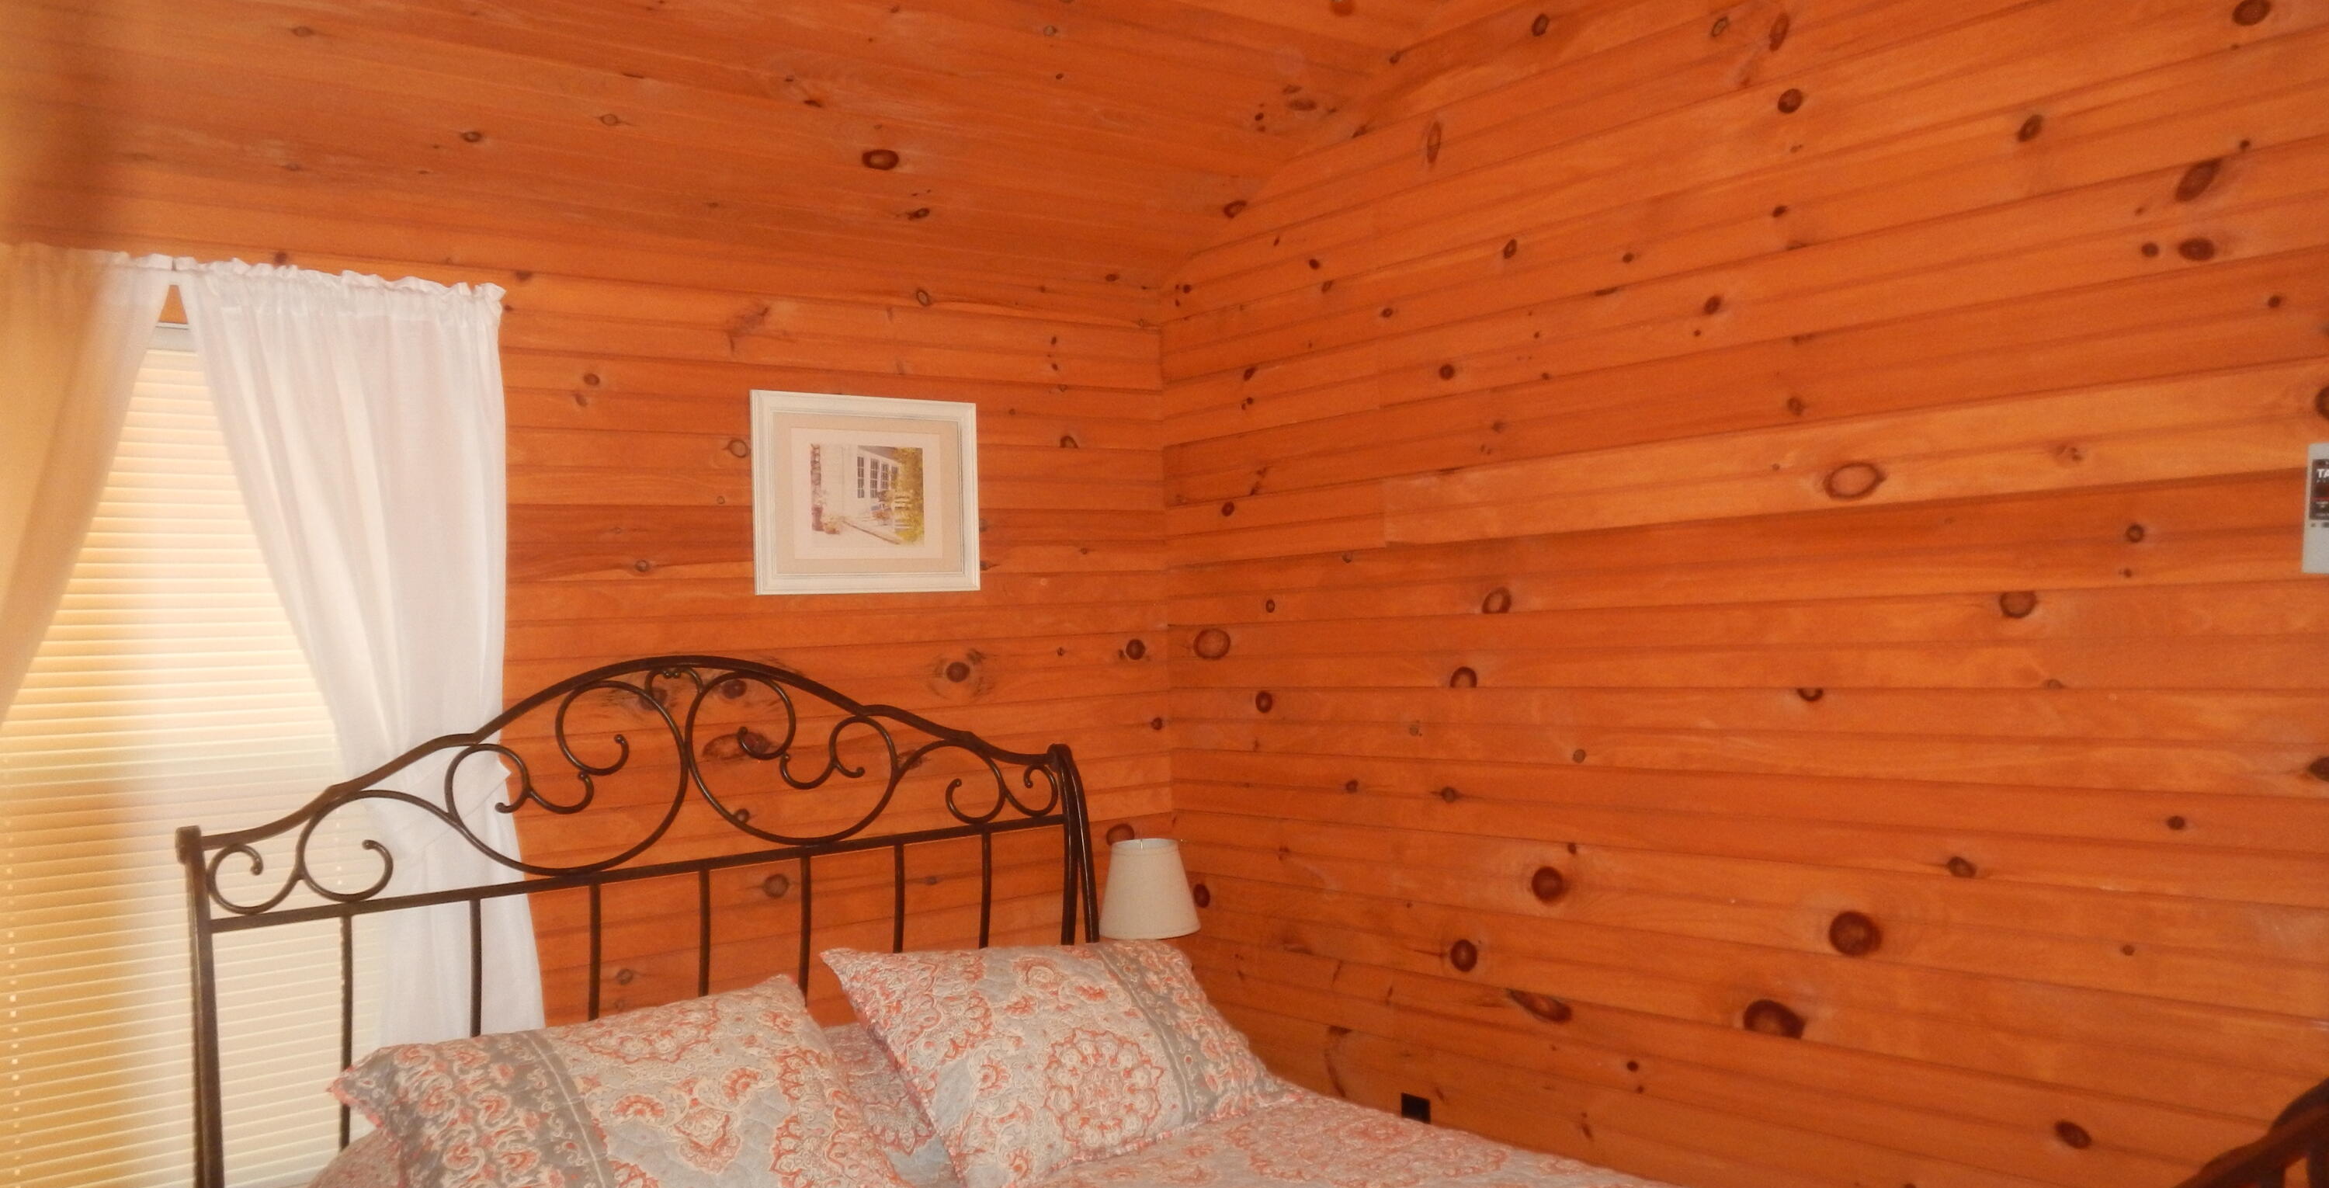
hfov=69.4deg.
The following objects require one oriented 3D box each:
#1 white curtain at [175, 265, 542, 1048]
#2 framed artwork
[{"bbox_3d":[-1.228,0.281,2.610,0.502,1.560,0.100,-1,-2,-39],"label":"white curtain"},{"bbox_3d":[-0.569,-0.188,3.231,0.483,0.375,0.025,-1,-2,-39],"label":"framed artwork"}]

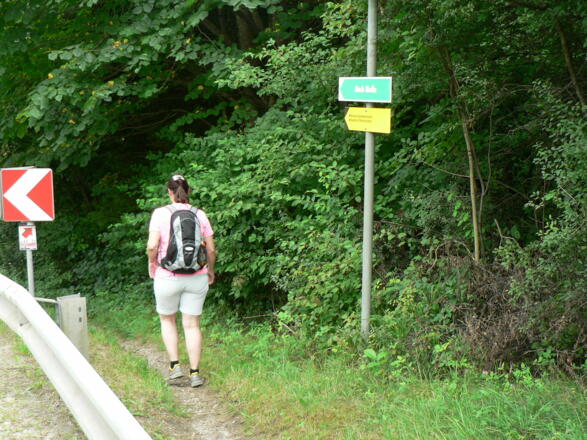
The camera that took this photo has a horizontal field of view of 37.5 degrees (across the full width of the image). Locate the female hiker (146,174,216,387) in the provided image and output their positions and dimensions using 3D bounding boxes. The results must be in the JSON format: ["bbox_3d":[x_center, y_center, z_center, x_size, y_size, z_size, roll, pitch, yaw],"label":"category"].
[{"bbox_3d":[-0.866,0.478,6.697,0.530,1.650,0.500,-2,10,-12],"label":"female hiker"}]

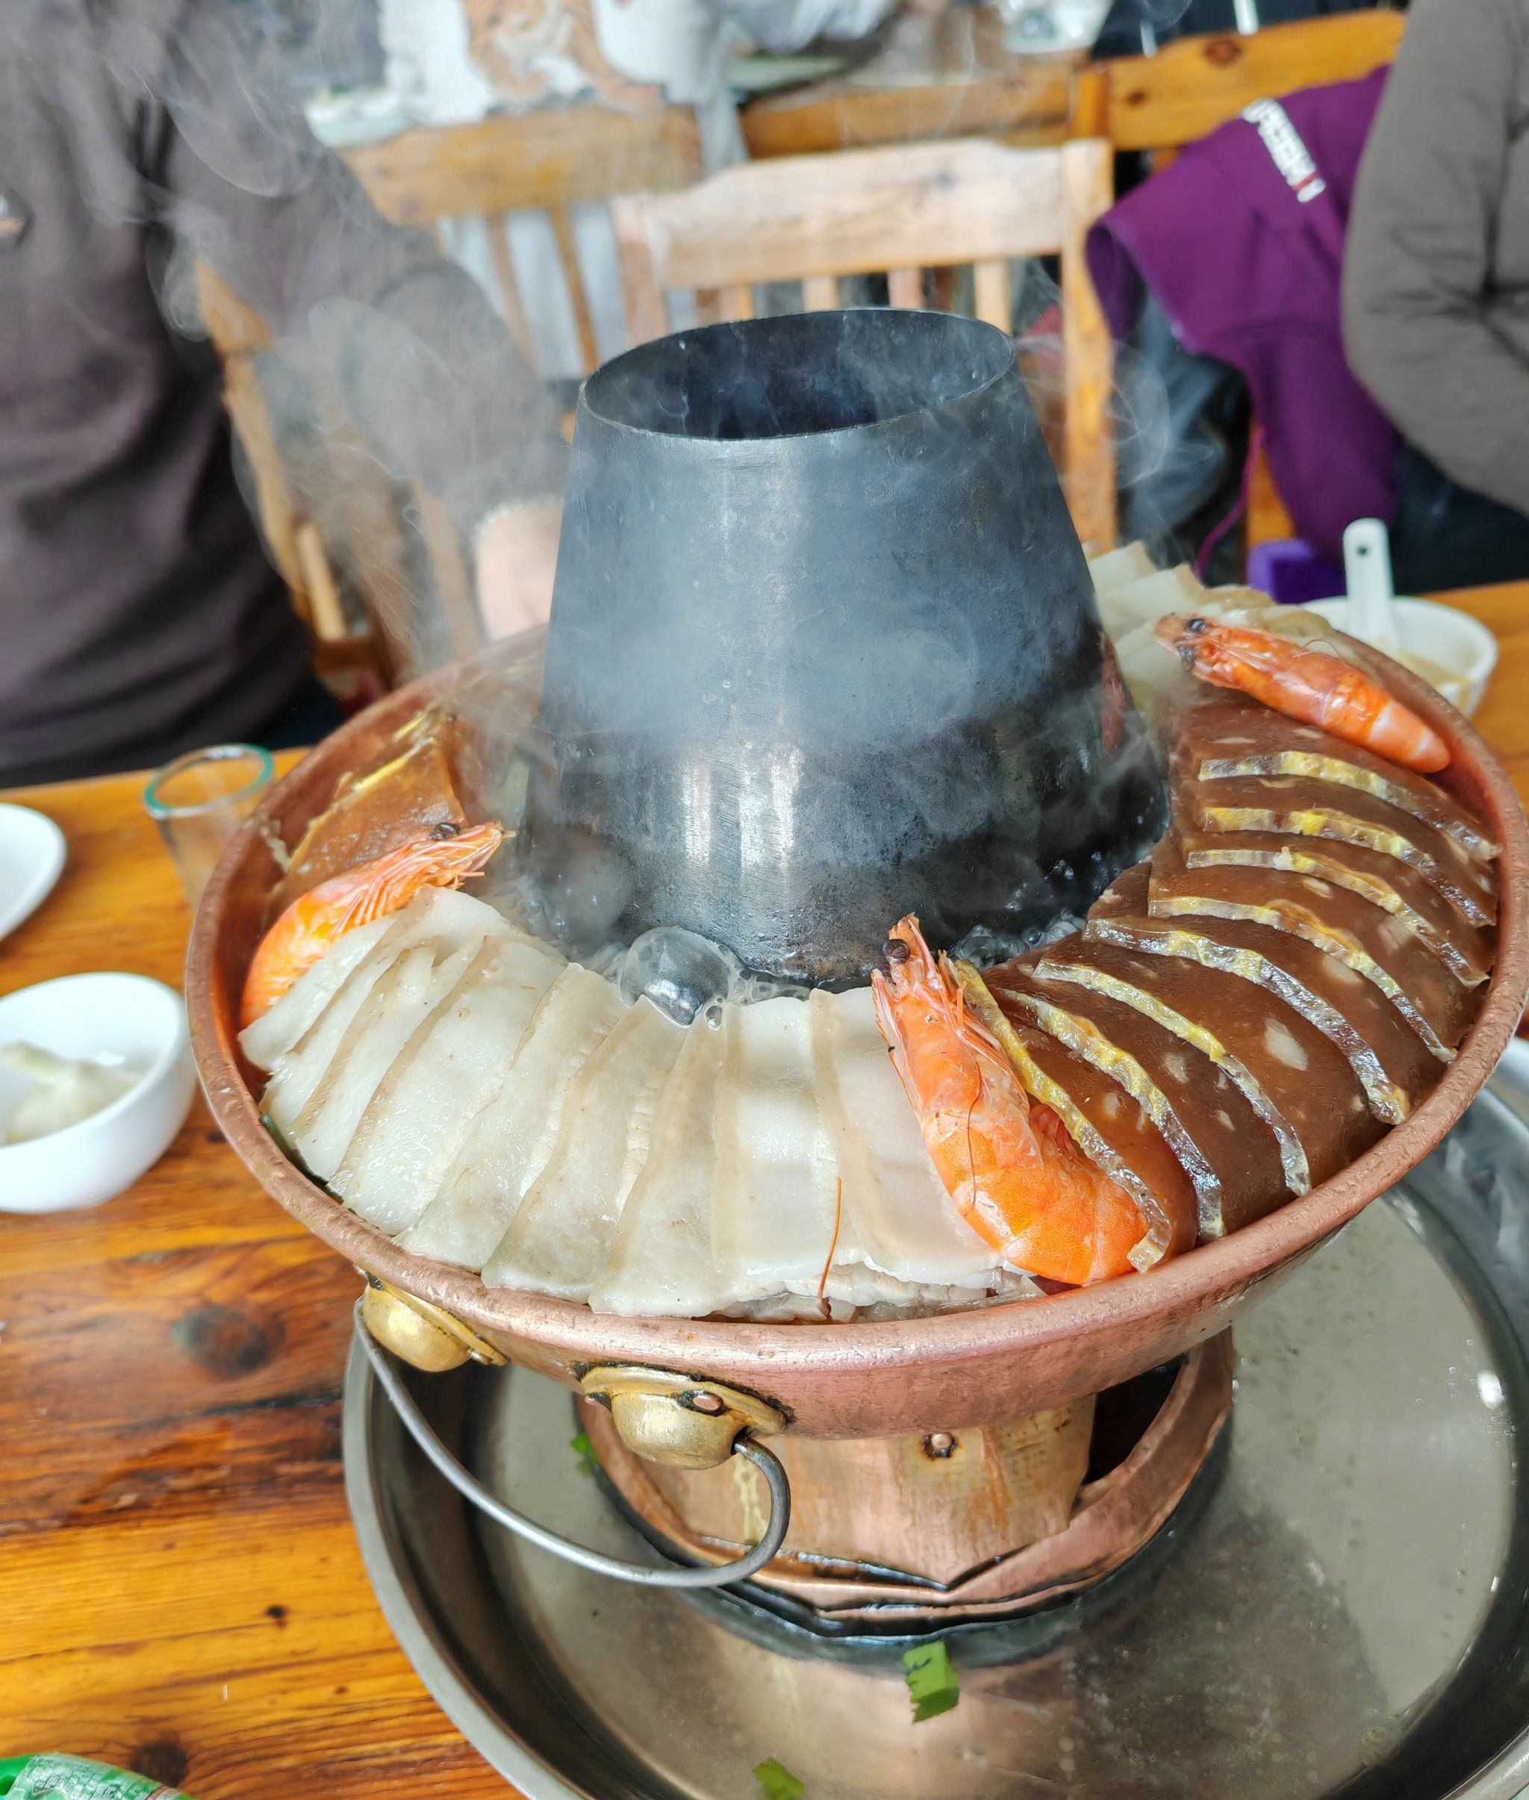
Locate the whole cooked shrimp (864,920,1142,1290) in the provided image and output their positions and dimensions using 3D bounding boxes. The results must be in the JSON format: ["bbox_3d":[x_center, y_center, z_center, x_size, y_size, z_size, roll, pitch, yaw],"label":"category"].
[{"bbox_3d":[0.046,0.037,0.321,0.040,0.025,0.108,-17,38,-12],"label":"whole cooked shrimp"}]

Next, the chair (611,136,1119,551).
[{"bbox_3d":[0.126,-0.110,1.381,0.430,0.890,0.470,-5,37,5],"label":"chair"}]

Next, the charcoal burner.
[{"bbox_3d":[0.014,-0.061,0.387,0.163,0.138,0.163,-5,37,4],"label":"charcoal burner"}]

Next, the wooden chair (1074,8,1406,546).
[{"bbox_3d":[0.512,-0.578,1.929,0.430,0.890,0.470,-11,37,-3],"label":"wooden chair"}]

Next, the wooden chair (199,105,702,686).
[{"bbox_3d":[-0.224,-0.459,1.909,0.430,0.890,0.470,-5,37,4],"label":"wooden chair"}]

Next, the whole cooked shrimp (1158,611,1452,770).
[{"bbox_3d":[0.142,-0.056,0.422,0.100,0.026,0.030,23,47,35],"label":"whole cooked shrimp"}]

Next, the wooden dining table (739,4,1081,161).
[{"bbox_3d":[0.142,-1.050,2.741,1.300,0.750,0.800,-6,37,2],"label":"wooden dining table"}]

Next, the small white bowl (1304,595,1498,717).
[{"bbox_3d":[0.295,-0.098,0.777,0.109,0.055,0.109,-5,37,4],"label":"small white bowl"}]

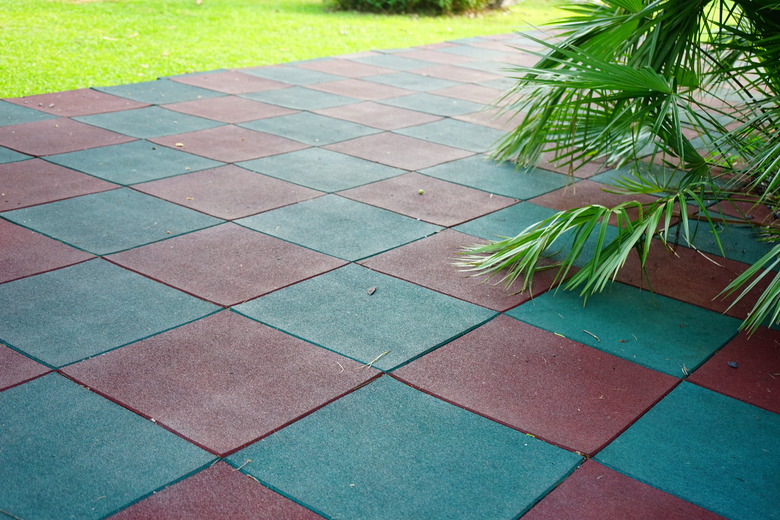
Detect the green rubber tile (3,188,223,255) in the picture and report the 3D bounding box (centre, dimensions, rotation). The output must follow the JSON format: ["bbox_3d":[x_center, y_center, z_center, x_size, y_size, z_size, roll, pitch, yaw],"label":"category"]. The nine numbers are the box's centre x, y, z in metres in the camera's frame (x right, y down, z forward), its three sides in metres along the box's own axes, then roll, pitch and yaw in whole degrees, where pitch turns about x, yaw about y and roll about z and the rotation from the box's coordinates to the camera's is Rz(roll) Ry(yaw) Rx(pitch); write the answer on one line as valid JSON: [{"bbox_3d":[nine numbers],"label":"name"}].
[{"bbox_3d":[-0.856,-0.118,2.920,0.500,0.030,0.500,18,24,32],"label":"green rubber tile"}]

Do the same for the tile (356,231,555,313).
[{"bbox_3d":[0.239,0.029,2.716,0.500,0.030,0.500,18,24,33],"label":"tile"}]

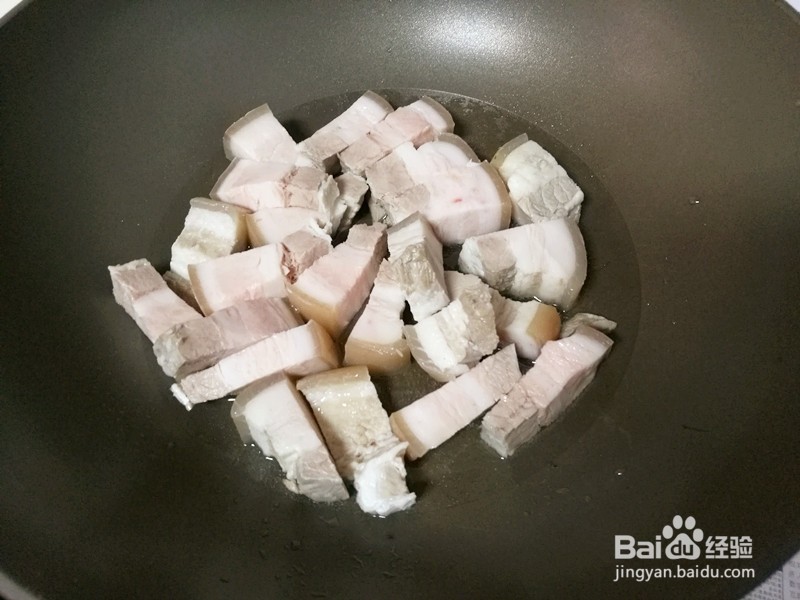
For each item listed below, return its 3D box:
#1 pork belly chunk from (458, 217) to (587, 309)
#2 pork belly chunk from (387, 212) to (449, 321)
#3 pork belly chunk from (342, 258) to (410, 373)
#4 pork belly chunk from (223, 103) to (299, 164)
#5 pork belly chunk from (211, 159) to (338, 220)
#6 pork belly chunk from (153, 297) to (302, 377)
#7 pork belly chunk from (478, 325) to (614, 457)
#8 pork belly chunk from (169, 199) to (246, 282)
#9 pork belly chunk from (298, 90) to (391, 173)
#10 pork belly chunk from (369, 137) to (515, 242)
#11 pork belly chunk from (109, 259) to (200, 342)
[{"bbox_3d":[0.052,-0.015,0.269,0.047,0.023,0.023,-8,60,-2],"label":"pork belly chunk"},{"bbox_3d":[0.009,-0.011,0.246,0.016,0.020,0.040,-20,65,8],"label":"pork belly chunk"},{"bbox_3d":[-0.007,0.006,0.251,0.022,0.023,0.037,3,60,3],"label":"pork belly chunk"},{"bbox_3d":[-0.063,-0.069,0.299,0.028,0.019,0.038,-36,67,-18],"label":"pork belly chunk"},{"bbox_3d":[-0.053,-0.047,0.277,0.047,0.018,0.020,9,61,8],"label":"pork belly chunk"},{"bbox_3d":[-0.066,0.016,0.250,0.051,0.018,0.019,-18,61,-8],"label":"pork belly chunk"},{"bbox_3d":[0.056,0.035,0.242,0.057,0.020,0.017,-39,67,-19],"label":"pork belly chunk"},{"bbox_3d":[-0.077,-0.022,0.258,0.021,0.022,0.028,7,65,4],"label":"pork belly chunk"},{"bbox_3d":[-0.023,-0.076,0.291,0.039,0.020,0.019,-41,76,-11],"label":"pork belly chunk"},{"bbox_3d":[0.018,-0.044,0.275,0.053,0.025,0.039,-9,60,-4],"label":"pork belly chunk"},{"bbox_3d":[-0.099,0.004,0.261,0.018,0.019,0.042,-38,74,-19],"label":"pork belly chunk"}]

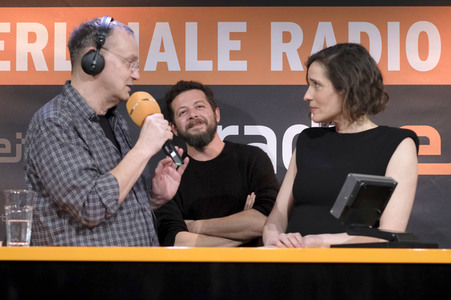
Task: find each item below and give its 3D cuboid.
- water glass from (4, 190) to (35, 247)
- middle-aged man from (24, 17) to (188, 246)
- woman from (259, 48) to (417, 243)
[{"bbox_3d":[-0.559,0.185,1.795,0.080,0.150,0.080,0,-4,0],"label":"water glass"},{"bbox_3d":[-0.377,0.455,2.039,0.480,1.760,0.500,-2,-4,27],"label":"middle-aged man"},{"bbox_3d":[0.364,0.498,2.041,0.460,1.680,0.380,-2,-5,29],"label":"woman"}]

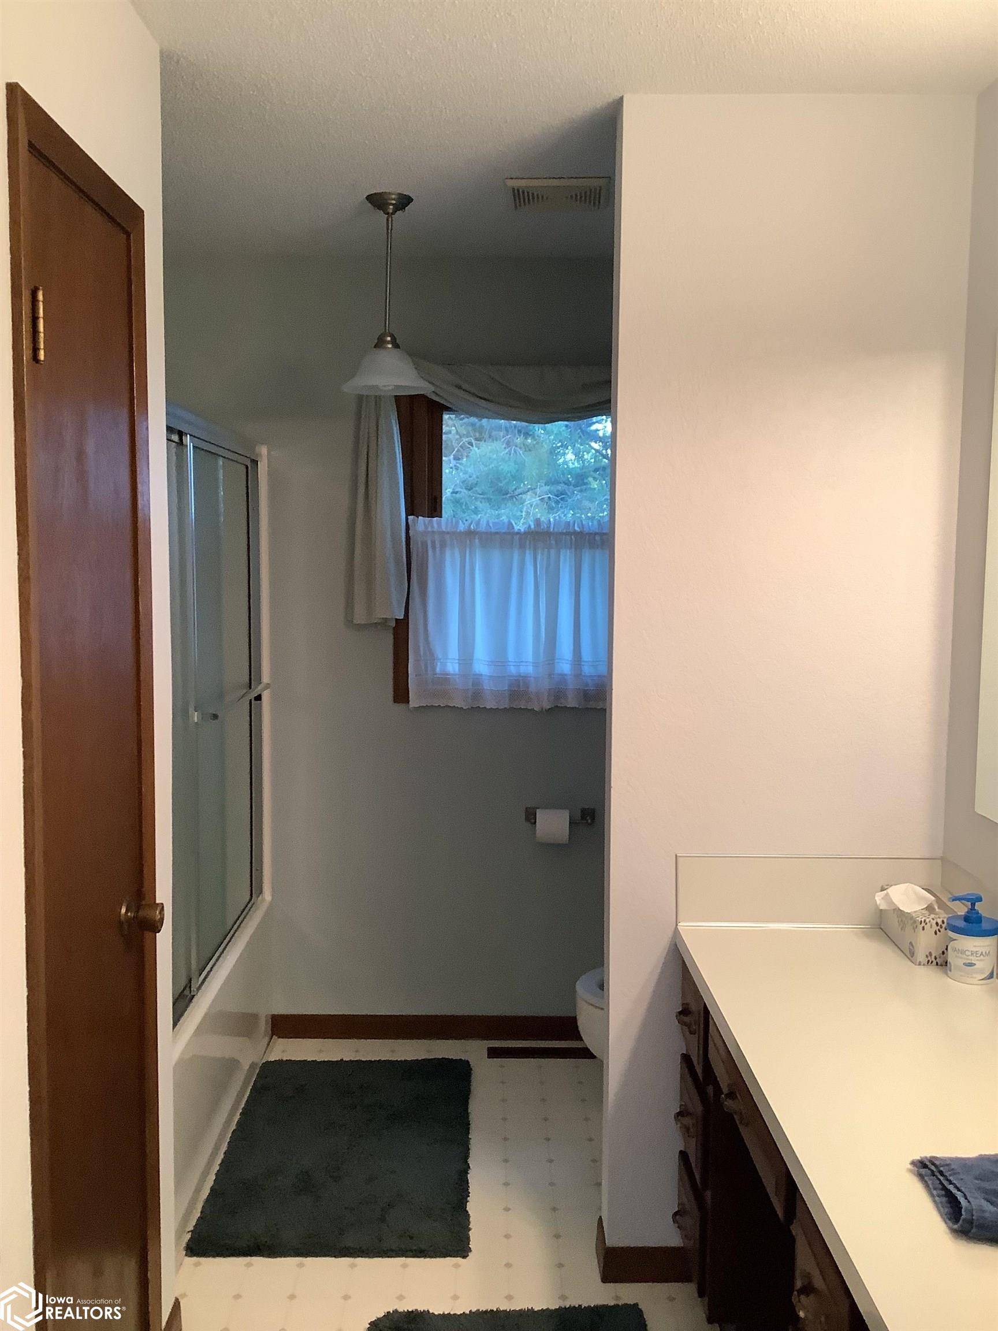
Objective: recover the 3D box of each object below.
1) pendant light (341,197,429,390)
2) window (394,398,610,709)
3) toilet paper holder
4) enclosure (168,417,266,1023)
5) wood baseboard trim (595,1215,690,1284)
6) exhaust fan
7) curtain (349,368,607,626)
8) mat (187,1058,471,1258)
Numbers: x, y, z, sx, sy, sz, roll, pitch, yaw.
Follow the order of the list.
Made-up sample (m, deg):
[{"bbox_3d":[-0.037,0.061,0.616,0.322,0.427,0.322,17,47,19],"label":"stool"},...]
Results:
[{"bbox_3d":[-0.286,-0.956,3.081,0.235,0.485,0.235,1,5,-1],"label":"pendant light"},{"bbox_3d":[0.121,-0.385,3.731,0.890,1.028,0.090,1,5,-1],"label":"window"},{"bbox_3d":[0.194,0.478,3.742,0.220,0.058,0.078,1,5,-1],"label":"toilet paper holder"},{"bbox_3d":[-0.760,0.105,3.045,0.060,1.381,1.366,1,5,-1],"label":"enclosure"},{"bbox_3d":[0.314,1.278,2.608,0.187,0.082,0.121,1,5,-1],"label":"wood baseboard trim"},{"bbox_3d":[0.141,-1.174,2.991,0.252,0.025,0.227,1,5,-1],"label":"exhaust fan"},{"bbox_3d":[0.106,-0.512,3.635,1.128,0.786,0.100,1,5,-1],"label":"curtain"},{"bbox_3d":[-0.384,1.253,3.131,0.623,0.025,0.992,1,5,-1],"label":"mat"}]

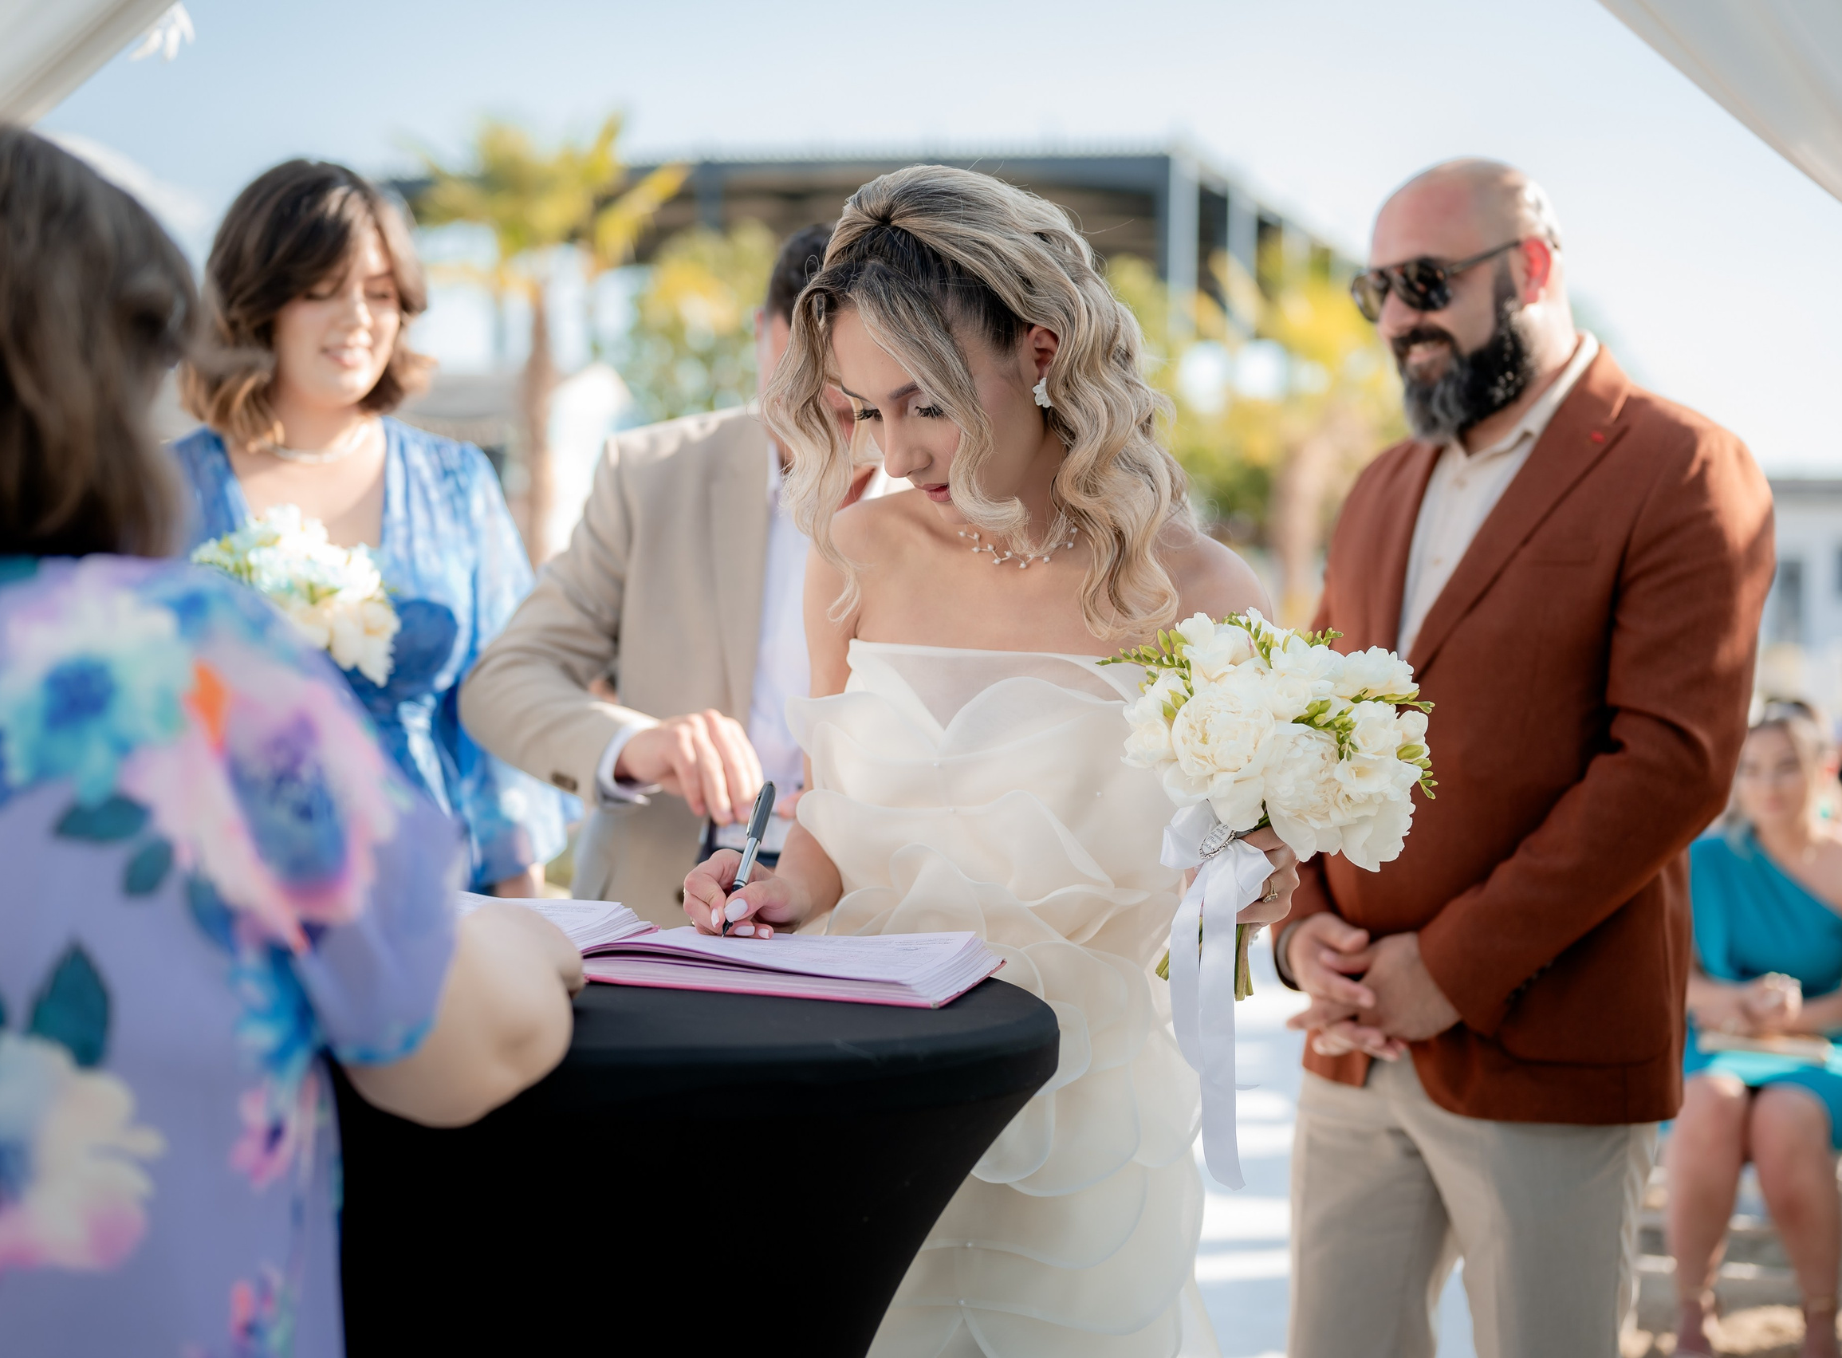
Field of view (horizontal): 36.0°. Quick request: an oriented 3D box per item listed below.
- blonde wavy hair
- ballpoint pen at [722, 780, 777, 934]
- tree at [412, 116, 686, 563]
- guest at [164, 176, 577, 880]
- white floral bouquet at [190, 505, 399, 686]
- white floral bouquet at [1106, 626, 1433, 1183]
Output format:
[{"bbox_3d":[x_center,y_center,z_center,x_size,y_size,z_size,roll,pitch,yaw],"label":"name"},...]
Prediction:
[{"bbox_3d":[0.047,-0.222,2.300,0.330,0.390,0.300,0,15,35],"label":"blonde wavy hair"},{"bbox_3d":[-0.135,0.139,2.230,0.013,0.138,0.013,27,-28,-20],"label":"ballpoint pen"},{"bbox_3d":[-2.244,-1.000,17.000,1.700,4.700,1.700,0,0,0],"label":"tree"},{"bbox_3d":[-0.538,0.400,2.680,0.500,1.750,0.380,0,0,-27],"label":"guest"},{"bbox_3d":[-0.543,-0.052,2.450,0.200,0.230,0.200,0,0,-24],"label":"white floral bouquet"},{"bbox_3d":[0.272,0.169,2.220,0.255,0.445,0.230,0,0,-11],"label":"white floral bouquet"}]

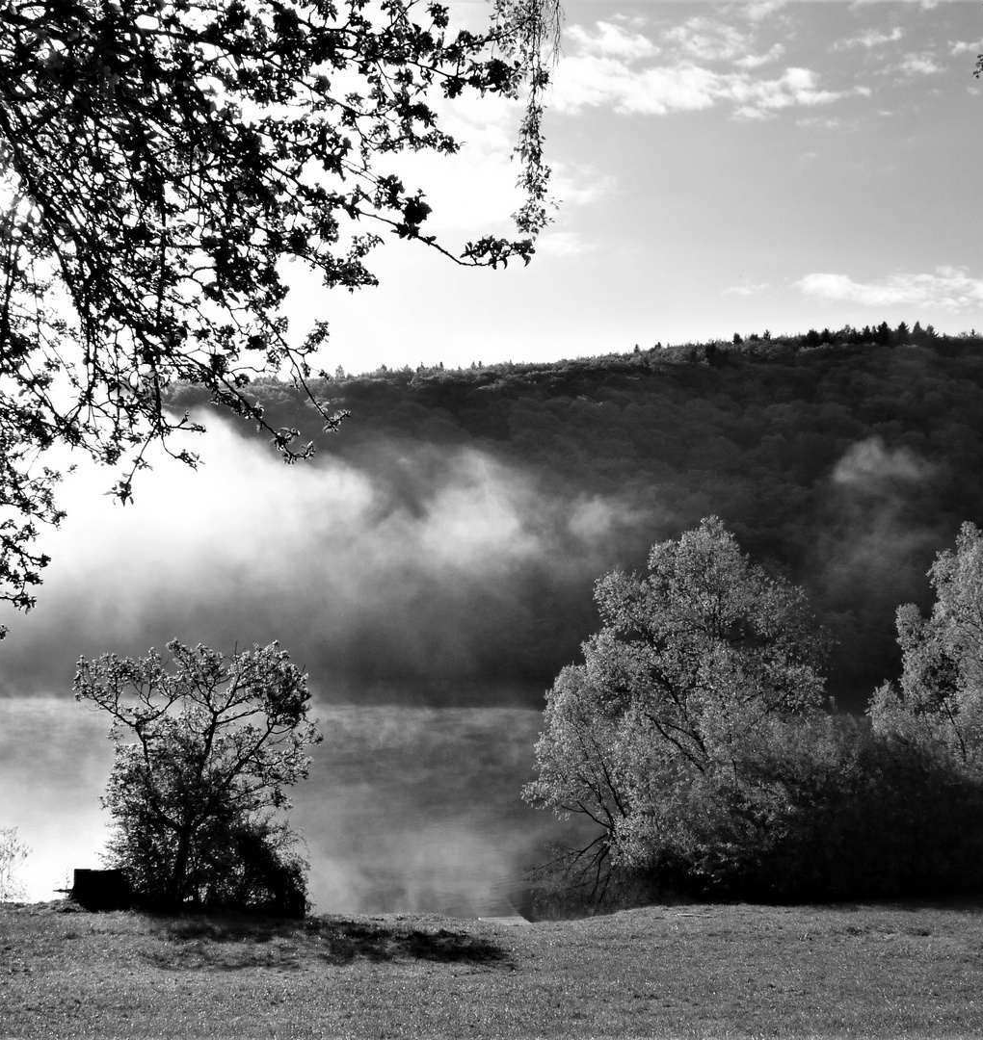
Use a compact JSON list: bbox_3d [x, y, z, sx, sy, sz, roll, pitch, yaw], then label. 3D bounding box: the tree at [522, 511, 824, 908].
[{"bbox_3d":[5.300,5.200,31.000,8.600,10.200,7.800,0,-9,0],"label":"tree"}]

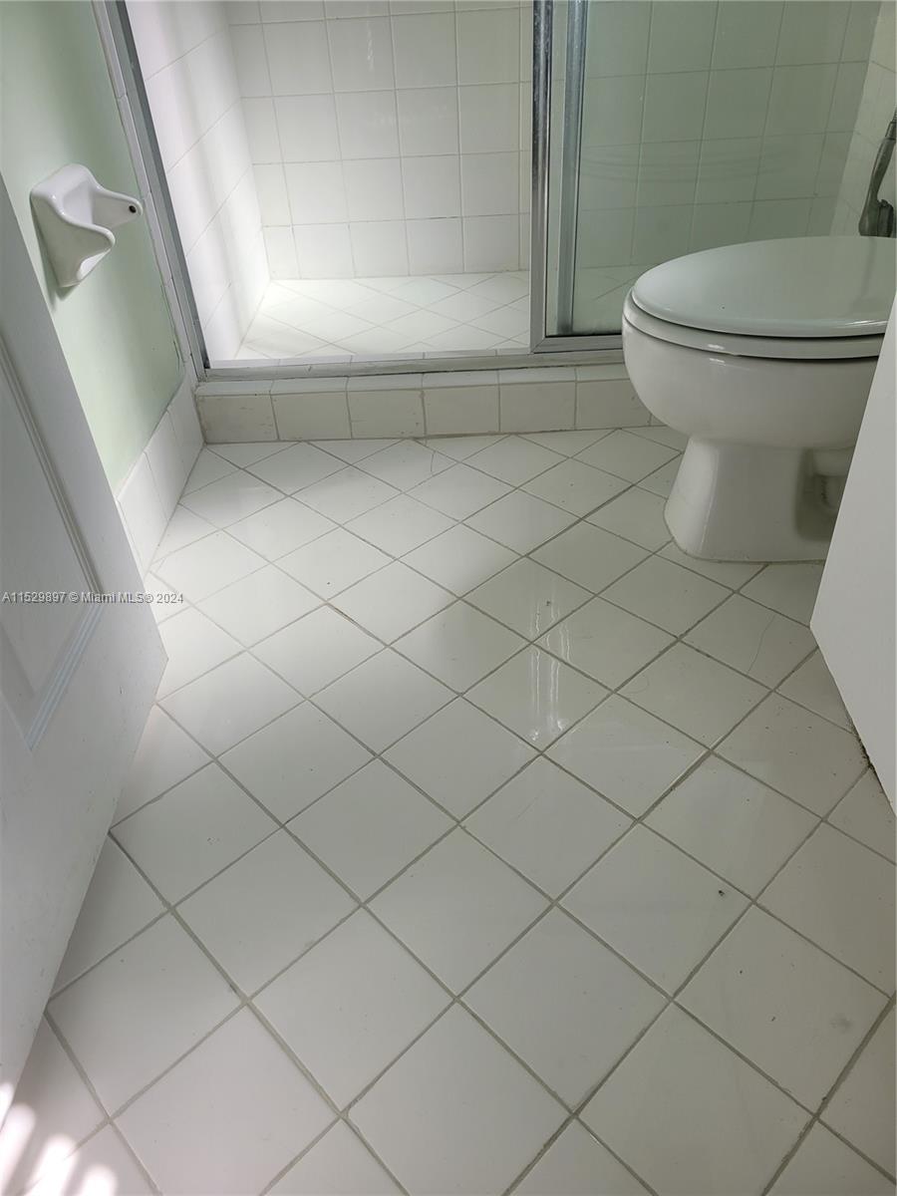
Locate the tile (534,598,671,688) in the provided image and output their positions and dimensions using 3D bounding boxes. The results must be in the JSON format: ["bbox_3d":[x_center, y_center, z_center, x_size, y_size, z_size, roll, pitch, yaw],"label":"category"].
[{"bbox_3d":[0.234,0.068,1.337,0.148,0.009,0.148,-33,47,-32],"label":"tile"}]

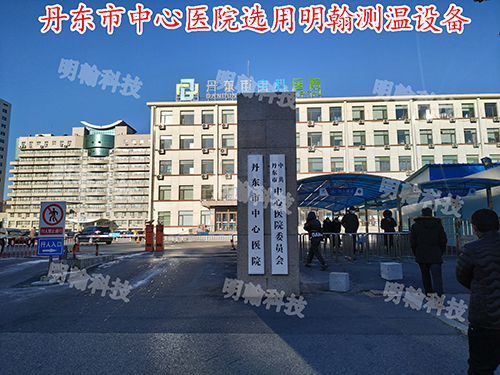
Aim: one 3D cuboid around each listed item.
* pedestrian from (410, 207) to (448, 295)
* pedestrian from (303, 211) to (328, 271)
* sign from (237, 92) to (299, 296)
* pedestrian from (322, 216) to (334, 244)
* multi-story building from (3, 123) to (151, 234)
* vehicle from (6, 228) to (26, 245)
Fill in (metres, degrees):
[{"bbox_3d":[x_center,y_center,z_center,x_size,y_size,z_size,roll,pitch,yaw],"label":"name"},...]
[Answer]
[{"bbox_3d":[3.368,1.213,6.599,0.600,1.700,0.380,-3,-7,18],"label":"pedestrian"},{"bbox_3d":[1.880,1.507,9.800,0.550,1.620,0.580,5,-9,-35],"label":"pedestrian"},{"bbox_3d":[0.362,0.116,7.163,1.160,4.060,0.660,-1,-7,3],"label":"sign"},{"bbox_3d":[3.659,2.234,16.200,0.520,1.640,0.360,0,-7,-6],"label":"pedestrian"},{"bbox_3d":[-65.414,-3.745,158.696,71.000,48.000,22.000,-1,-7,3],"label":"multi-story building"},{"bbox_3d":[-23.500,4.900,35.000,1.820,1.520,4.500,5,-9,-36],"label":"vehicle"}]

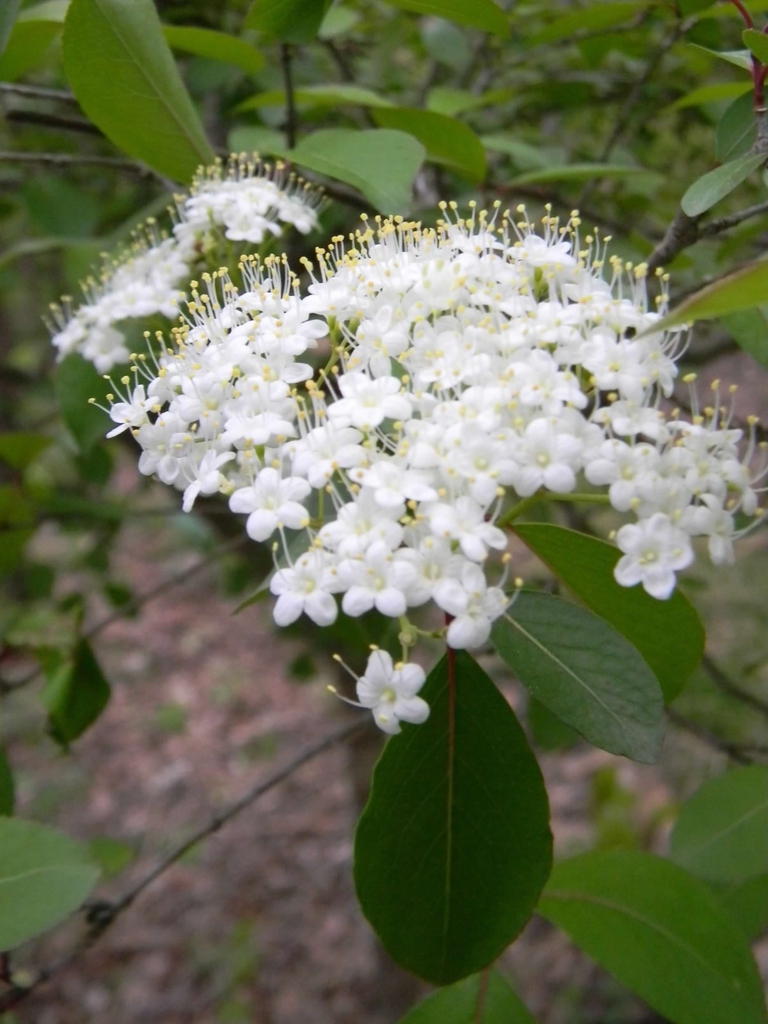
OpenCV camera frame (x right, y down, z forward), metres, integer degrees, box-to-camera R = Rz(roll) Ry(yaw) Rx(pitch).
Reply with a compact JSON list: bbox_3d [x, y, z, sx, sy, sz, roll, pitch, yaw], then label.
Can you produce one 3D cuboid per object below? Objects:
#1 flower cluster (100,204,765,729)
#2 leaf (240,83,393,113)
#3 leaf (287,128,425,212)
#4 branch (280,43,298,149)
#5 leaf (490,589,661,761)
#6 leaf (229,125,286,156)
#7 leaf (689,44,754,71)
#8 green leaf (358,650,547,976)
[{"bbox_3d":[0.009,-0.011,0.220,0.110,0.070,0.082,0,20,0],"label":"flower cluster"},{"bbox_3d":[-0.022,-0.130,0.380,0.049,0.009,0.022,0,20,0],"label":"leaf"},{"bbox_3d":[-0.007,-0.084,0.300,0.036,0.017,0.026,0,20,0],"label":"leaf"},{"bbox_3d":[-0.029,-0.127,0.370,0.004,0.034,0.004,0,20,0],"label":"branch"},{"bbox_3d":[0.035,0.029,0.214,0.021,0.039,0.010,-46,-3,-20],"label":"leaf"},{"bbox_3d":[-0.039,-0.116,0.380,0.024,0.009,0.018,0,20,0],"label":"leaf"},{"bbox_3d":[0.081,-0.109,0.290,0.017,0.007,0.010,0,20,0],"label":"leaf"},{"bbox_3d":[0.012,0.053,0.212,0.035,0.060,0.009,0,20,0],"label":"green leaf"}]

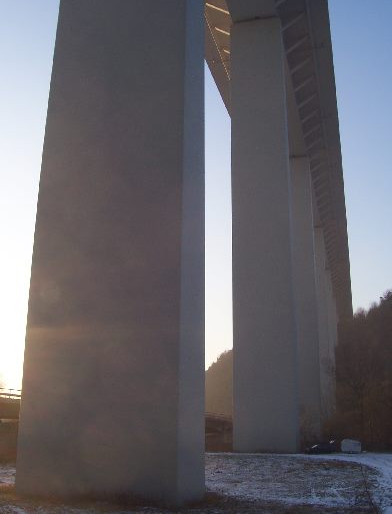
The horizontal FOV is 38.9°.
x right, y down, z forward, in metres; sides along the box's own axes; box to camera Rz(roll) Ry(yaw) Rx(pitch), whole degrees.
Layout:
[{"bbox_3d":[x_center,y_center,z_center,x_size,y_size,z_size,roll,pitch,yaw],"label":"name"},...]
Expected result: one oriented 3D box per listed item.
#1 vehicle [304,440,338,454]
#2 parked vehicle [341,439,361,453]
[{"bbox_3d":[17.285,26.382,76.662,4.500,1.550,1.800,6,-19,-17],"label":"vehicle"},{"bbox_3d":[23.037,28.128,82.424,3.100,2.100,2.000,-2,-18,10],"label":"parked vehicle"}]

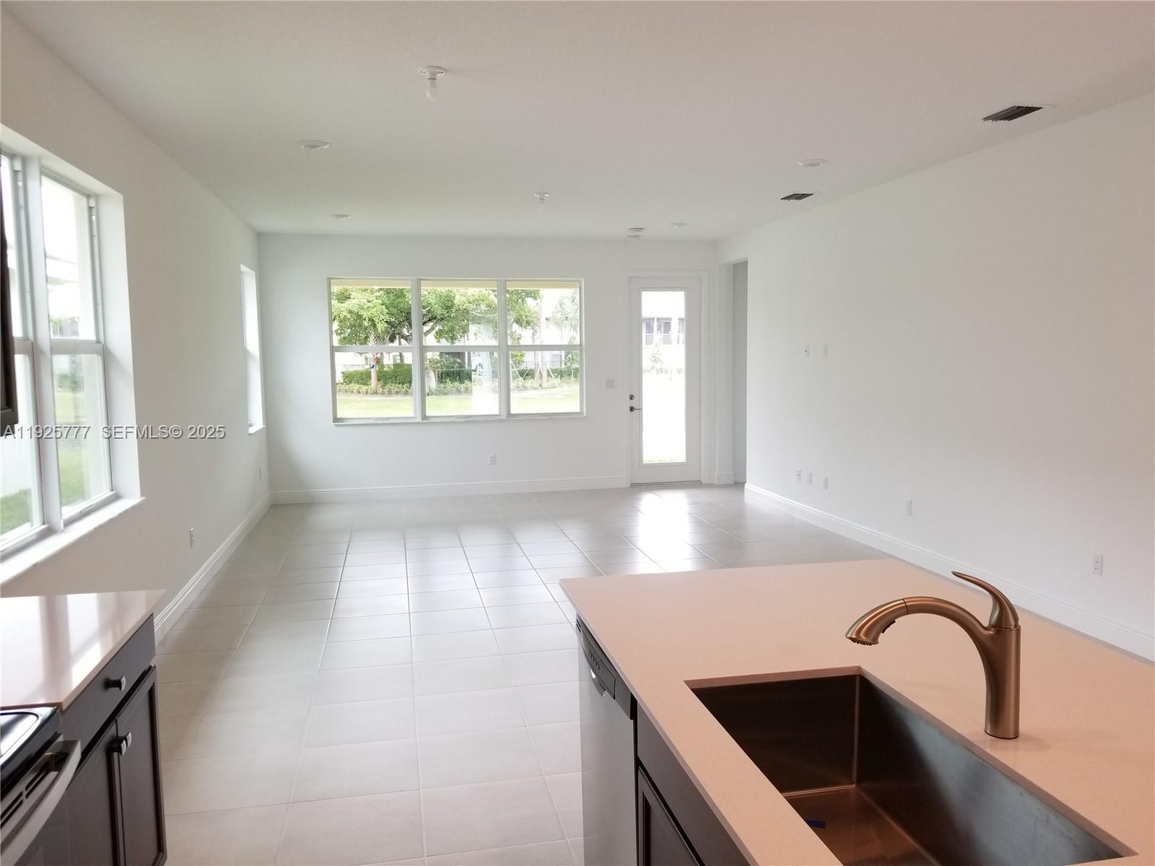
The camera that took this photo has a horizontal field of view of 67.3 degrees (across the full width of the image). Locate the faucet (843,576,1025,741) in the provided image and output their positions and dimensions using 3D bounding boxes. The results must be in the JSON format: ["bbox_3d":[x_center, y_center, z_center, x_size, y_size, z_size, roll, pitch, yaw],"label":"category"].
[{"bbox_3d":[0.648,0.404,1.575,0.325,0.306,0.062,-1,5,-3],"label":"faucet"}]

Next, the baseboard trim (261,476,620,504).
[{"bbox_3d":[-1.361,0.644,9.770,3.970,0.135,0.018,-2,6,-12],"label":"baseboard trim"}]

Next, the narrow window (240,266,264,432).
[{"bbox_3d":[-3.211,-0.801,8.431,0.120,1.560,0.850,-2,6,-12],"label":"narrow window"}]

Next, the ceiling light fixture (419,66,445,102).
[{"bbox_3d":[-0.646,-1.552,3.875,0.120,0.140,0.120,-2,6,-12],"label":"ceiling light fixture"}]

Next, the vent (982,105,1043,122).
[{"bbox_3d":[2.358,-1.726,4.702,0.210,0.025,0.300,-2,6,-12],"label":"vent"}]

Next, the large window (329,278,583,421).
[{"bbox_3d":[-1.291,-0.928,9.689,2.780,1.570,0.110,-2,6,-12],"label":"large window"}]

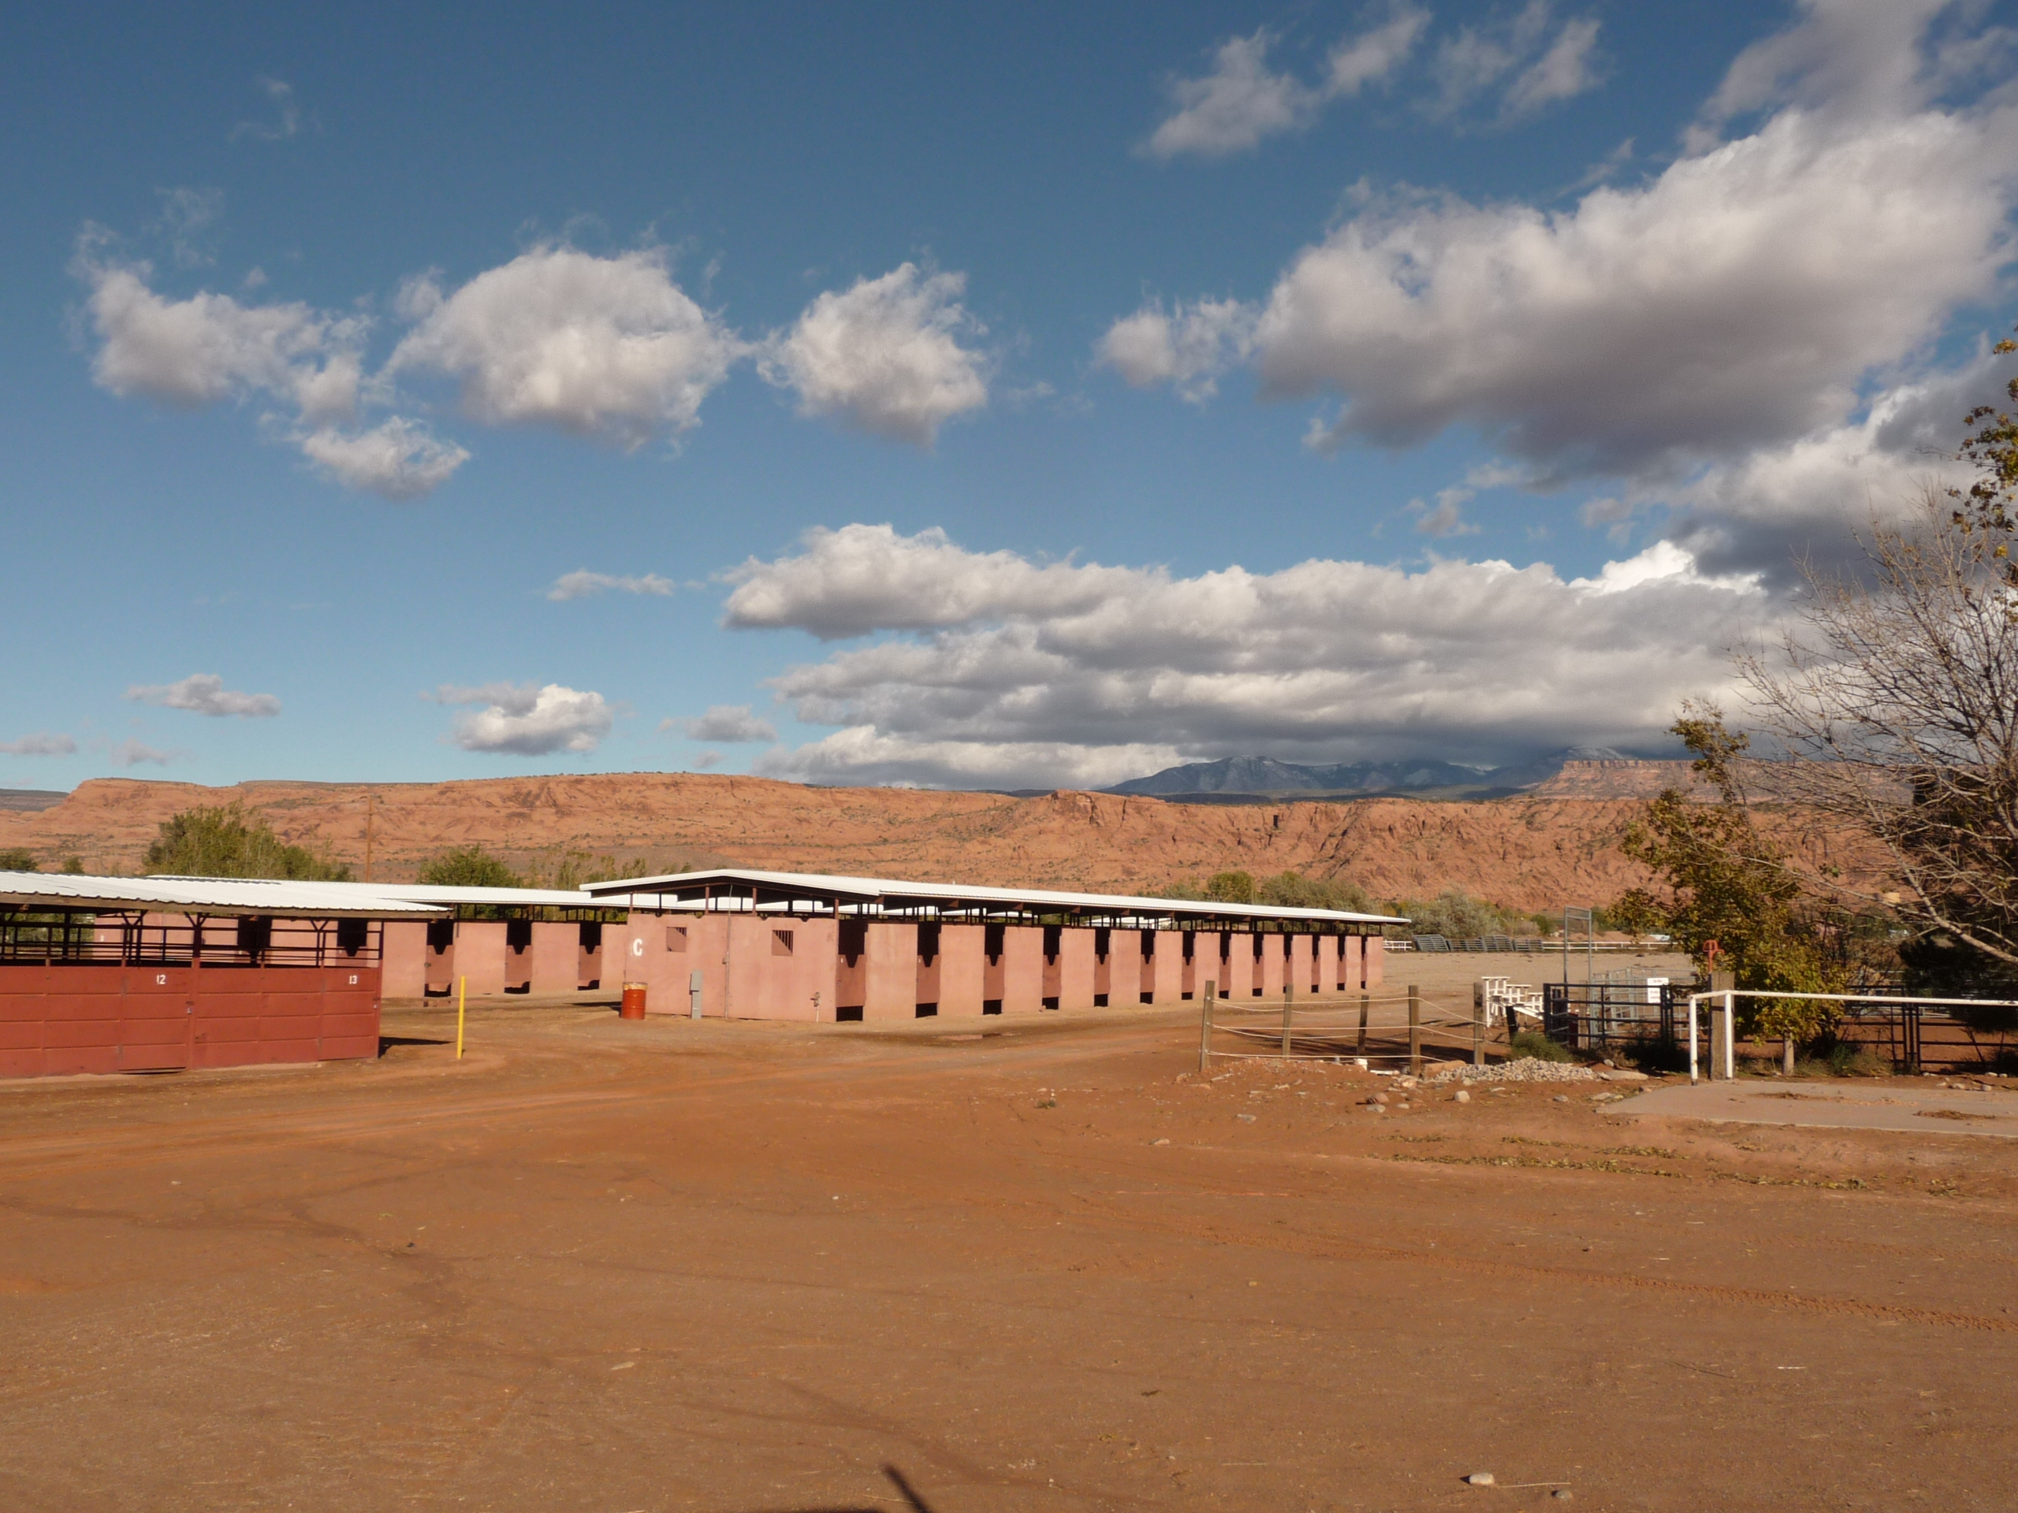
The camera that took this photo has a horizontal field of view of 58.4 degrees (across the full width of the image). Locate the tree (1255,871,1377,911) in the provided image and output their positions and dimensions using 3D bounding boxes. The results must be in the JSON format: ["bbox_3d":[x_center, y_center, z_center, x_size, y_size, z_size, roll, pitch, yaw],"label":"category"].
[{"bbox_3d":[31.219,16.017,184.593,12.427,8.672,11.184,0,-5,10],"label":"tree"}]

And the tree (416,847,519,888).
[{"bbox_3d":[-32.935,8.677,109.693,7.000,6.541,6.300,3,-6,-16],"label":"tree"}]

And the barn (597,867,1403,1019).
[{"bbox_3d":[3.981,6.778,64.604,8.742,3.524,48.014,-1,-6,27],"label":"barn"}]

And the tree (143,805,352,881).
[{"bbox_3d":[-45.644,7.166,107.595,12.437,8.624,11.193,3,-6,-23],"label":"tree"}]

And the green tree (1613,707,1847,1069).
[{"bbox_3d":[9.914,1.819,24.764,3.250,5.036,2.925,-1,-6,22],"label":"green tree"}]

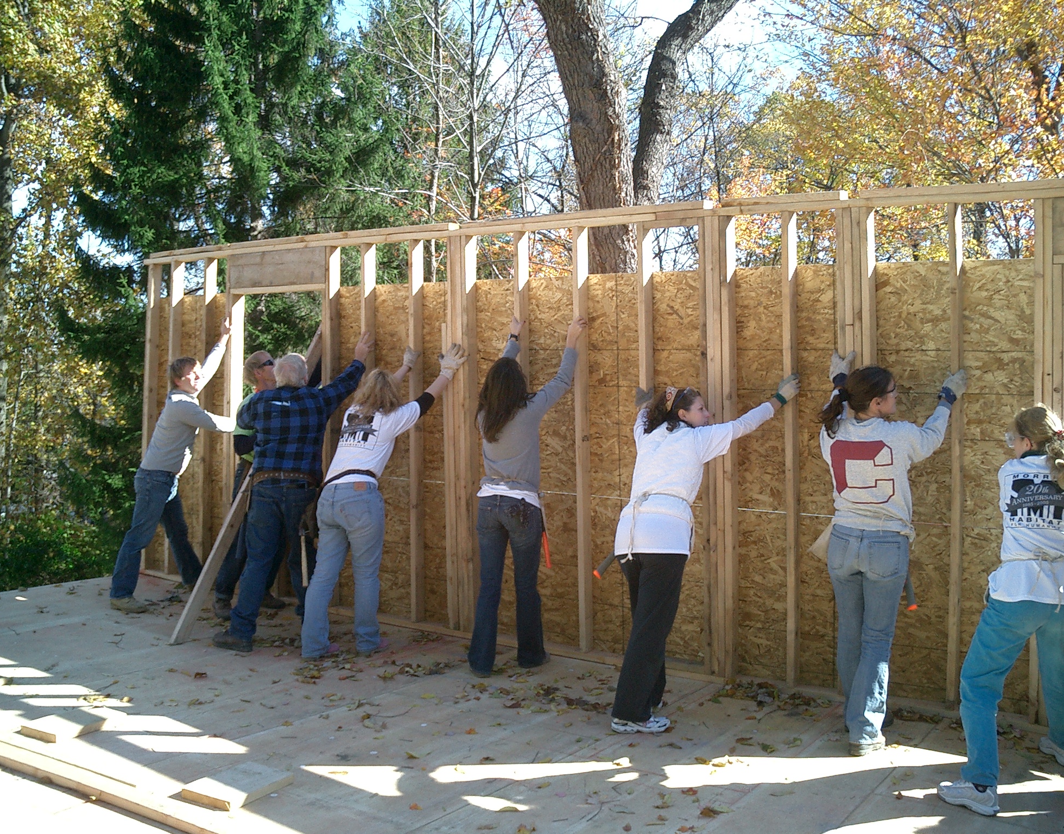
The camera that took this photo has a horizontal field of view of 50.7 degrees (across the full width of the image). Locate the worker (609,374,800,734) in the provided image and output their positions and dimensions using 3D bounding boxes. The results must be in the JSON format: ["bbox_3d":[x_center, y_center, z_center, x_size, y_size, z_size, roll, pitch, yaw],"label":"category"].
[{"bbox_3d":[0.656,0.581,5.346,0.880,1.580,1.000,2,2,38],"label":"worker"}]

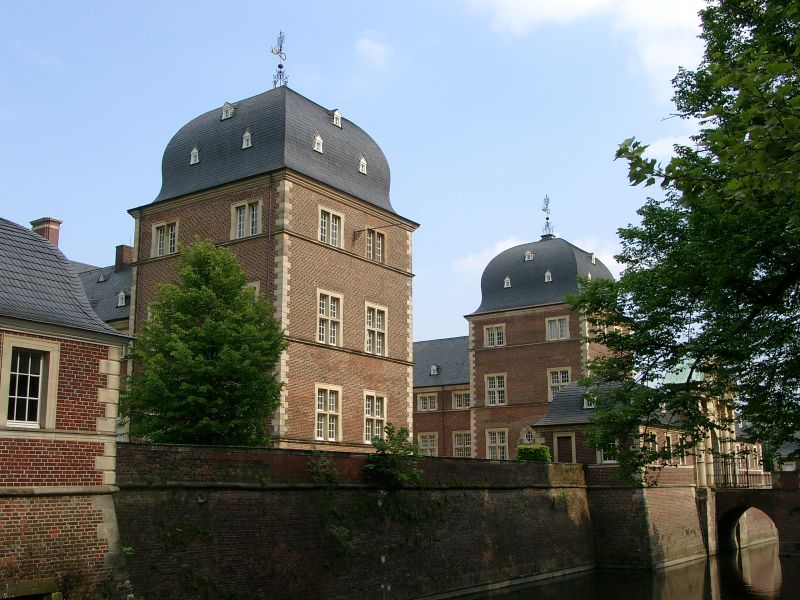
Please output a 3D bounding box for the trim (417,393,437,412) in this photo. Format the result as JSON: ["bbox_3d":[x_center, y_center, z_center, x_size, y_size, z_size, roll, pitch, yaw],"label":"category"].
[{"bbox_3d":[2.602,9.667,82.917,2.250,1.630,0.250,-9,-15,34],"label":"trim"}]

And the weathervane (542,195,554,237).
[{"bbox_3d":[14.282,-8.094,83.677,1.000,4.100,0.900,3,-13,-17],"label":"weathervane"}]

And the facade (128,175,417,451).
[{"bbox_3d":[-7.041,2.714,49.420,11.400,15.000,11.400,-9,-15,34],"label":"facade"}]

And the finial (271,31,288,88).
[{"bbox_3d":[-7.149,-14.540,53.138,1.050,3.900,0.950,3,-13,-17],"label":"finial"}]

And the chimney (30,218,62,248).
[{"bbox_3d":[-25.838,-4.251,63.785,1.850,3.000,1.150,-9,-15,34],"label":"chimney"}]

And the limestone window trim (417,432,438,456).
[{"bbox_3d":[2.669,13.806,81.997,2.220,2.750,0.250,-9,-15,34],"label":"limestone window trim"}]

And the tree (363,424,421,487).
[{"bbox_3d":[-0.250,5.207,29.237,1.500,2.200,1.900,-9,-15,34],"label":"tree"}]

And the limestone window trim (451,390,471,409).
[{"bbox_3d":[5.817,9.183,80.763,2.250,1.630,0.250,-9,-15,34],"label":"limestone window trim"}]

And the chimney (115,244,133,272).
[{"bbox_3d":[-18.083,-2.628,58.248,0.720,1.900,1.400,-9,-15,34],"label":"chimney"}]

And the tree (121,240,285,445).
[{"bbox_3d":[-7.207,2.249,32.779,6.200,9.300,6.200,0,-12,0],"label":"tree"}]

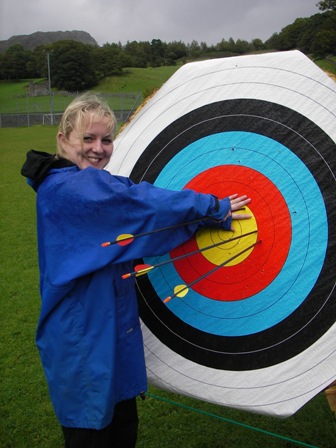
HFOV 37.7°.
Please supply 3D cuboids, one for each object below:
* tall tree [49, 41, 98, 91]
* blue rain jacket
[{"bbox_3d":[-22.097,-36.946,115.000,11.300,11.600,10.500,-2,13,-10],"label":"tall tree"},{"bbox_3d":[-0.125,0.199,1.739,0.640,0.890,0.480,3,13,15],"label":"blue rain jacket"}]

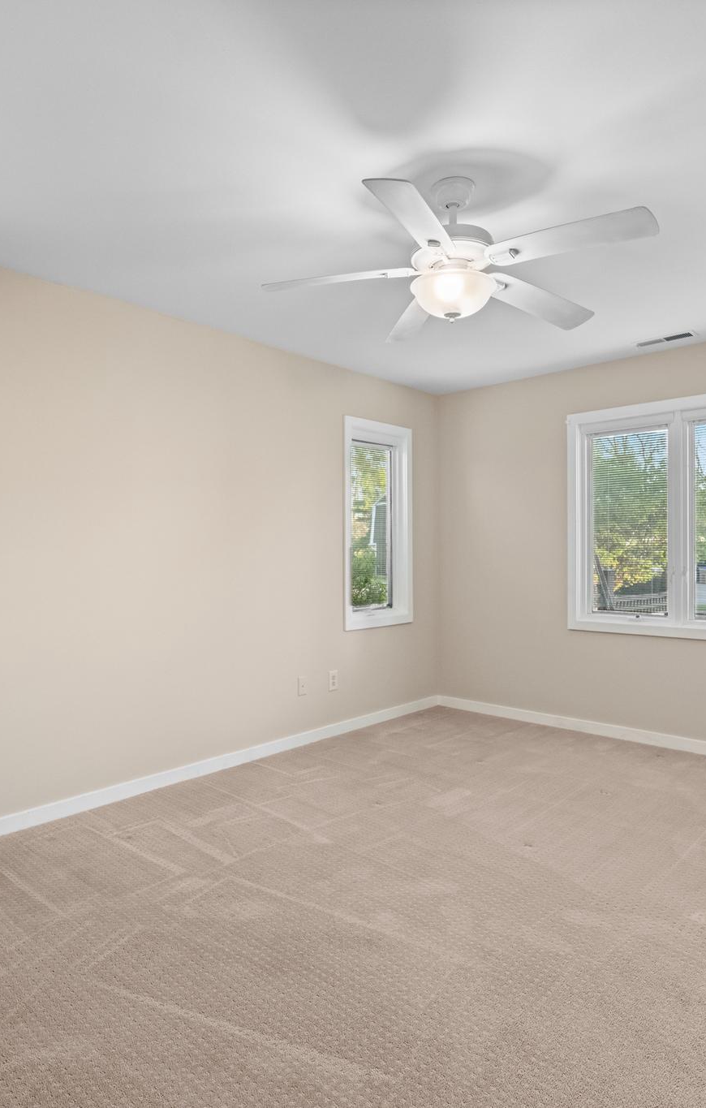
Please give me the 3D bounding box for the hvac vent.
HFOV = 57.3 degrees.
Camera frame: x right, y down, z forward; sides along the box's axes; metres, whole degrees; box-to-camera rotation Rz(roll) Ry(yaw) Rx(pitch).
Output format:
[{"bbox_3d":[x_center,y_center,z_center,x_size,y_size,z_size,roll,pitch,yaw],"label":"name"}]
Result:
[{"bbox_3d":[1.787,-1.222,3.711,0.340,0.015,0.128,0,0,43],"label":"hvac vent"}]

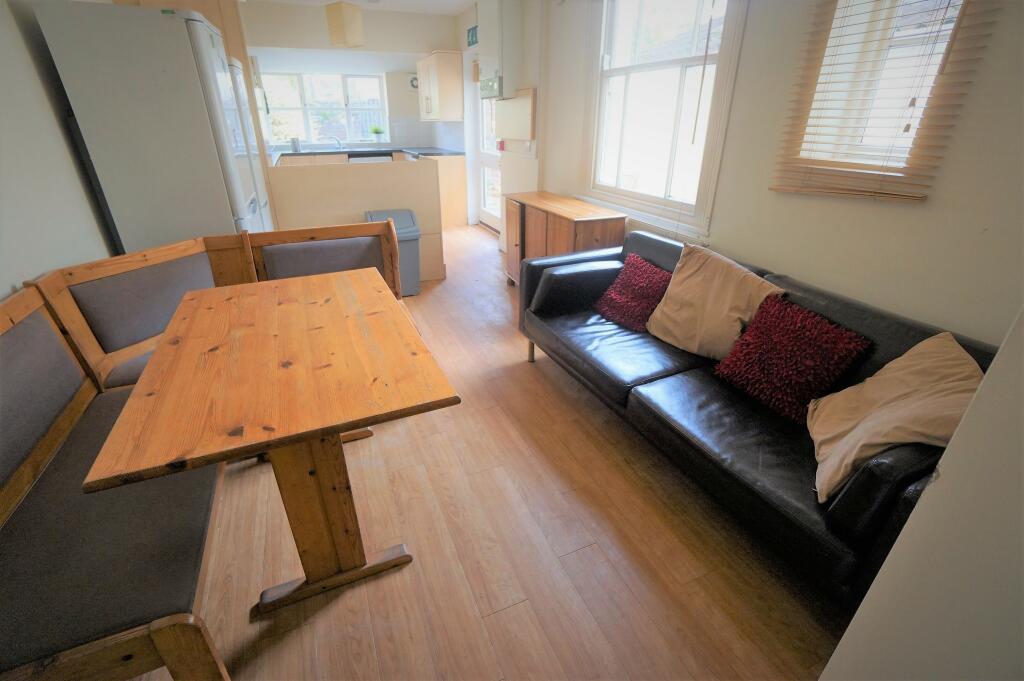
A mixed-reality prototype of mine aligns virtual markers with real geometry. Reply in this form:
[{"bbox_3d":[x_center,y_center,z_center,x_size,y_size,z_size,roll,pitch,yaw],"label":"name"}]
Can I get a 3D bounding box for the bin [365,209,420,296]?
[{"bbox_3d":[-0.999,-0.726,3.592,0.375,0.680,0.290,-12,29,-23],"label":"bin"}]

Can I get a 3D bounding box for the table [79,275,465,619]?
[{"bbox_3d":[-0.704,0.297,1.526,0.720,0.730,1.140,-12,29,-23],"label":"table"}]

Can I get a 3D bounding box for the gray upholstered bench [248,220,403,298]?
[{"bbox_3d":[-0.869,-0.124,2.231,0.730,0.840,0.540,-12,29,-23],"label":"gray upholstered bench"}]

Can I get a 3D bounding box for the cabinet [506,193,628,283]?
[{"bbox_3d":[0.350,-0.730,3.557,0.430,0.760,1.130,-12,29,-23],"label":"cabinet"}]

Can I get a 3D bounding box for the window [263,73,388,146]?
[{"bbox_3d":[-2.562,-3.280,6.061,1.620,0.920,0.120,-12,29,-23],"label":"window"}]

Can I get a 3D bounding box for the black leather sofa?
[{"bbox_3d":[0.870,0.097,1.974,0.850,0.740,2.050,-12,29,-23],"label":"black leather sofa"}]

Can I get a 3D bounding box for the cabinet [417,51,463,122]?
[{"bbox_3d":[-0.948,-3.350,5.698,0.360,0.760,0.720,-12,29,-23],"label":"cabinet"}]

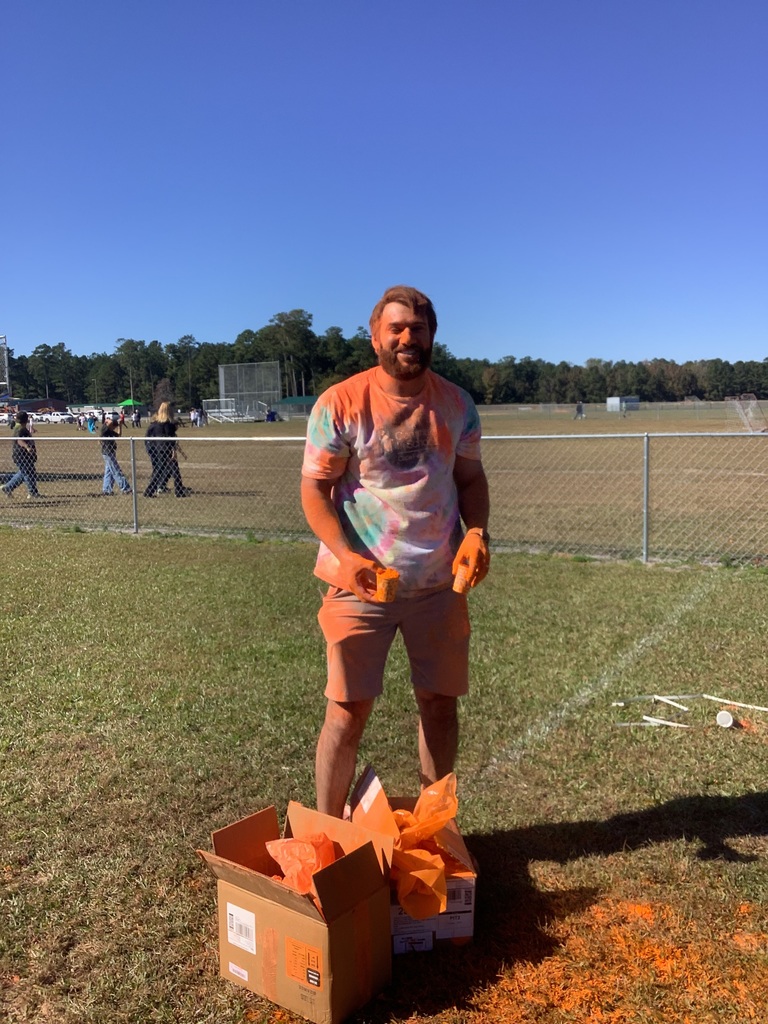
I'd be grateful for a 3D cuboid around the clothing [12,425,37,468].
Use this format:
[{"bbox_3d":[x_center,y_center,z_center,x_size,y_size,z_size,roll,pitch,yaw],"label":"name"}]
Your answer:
[{"bbox_3d":[-6.625,-1.207,16.900,0.420,0.800,0.460,-2,6,-6],"label":"clothing"}]

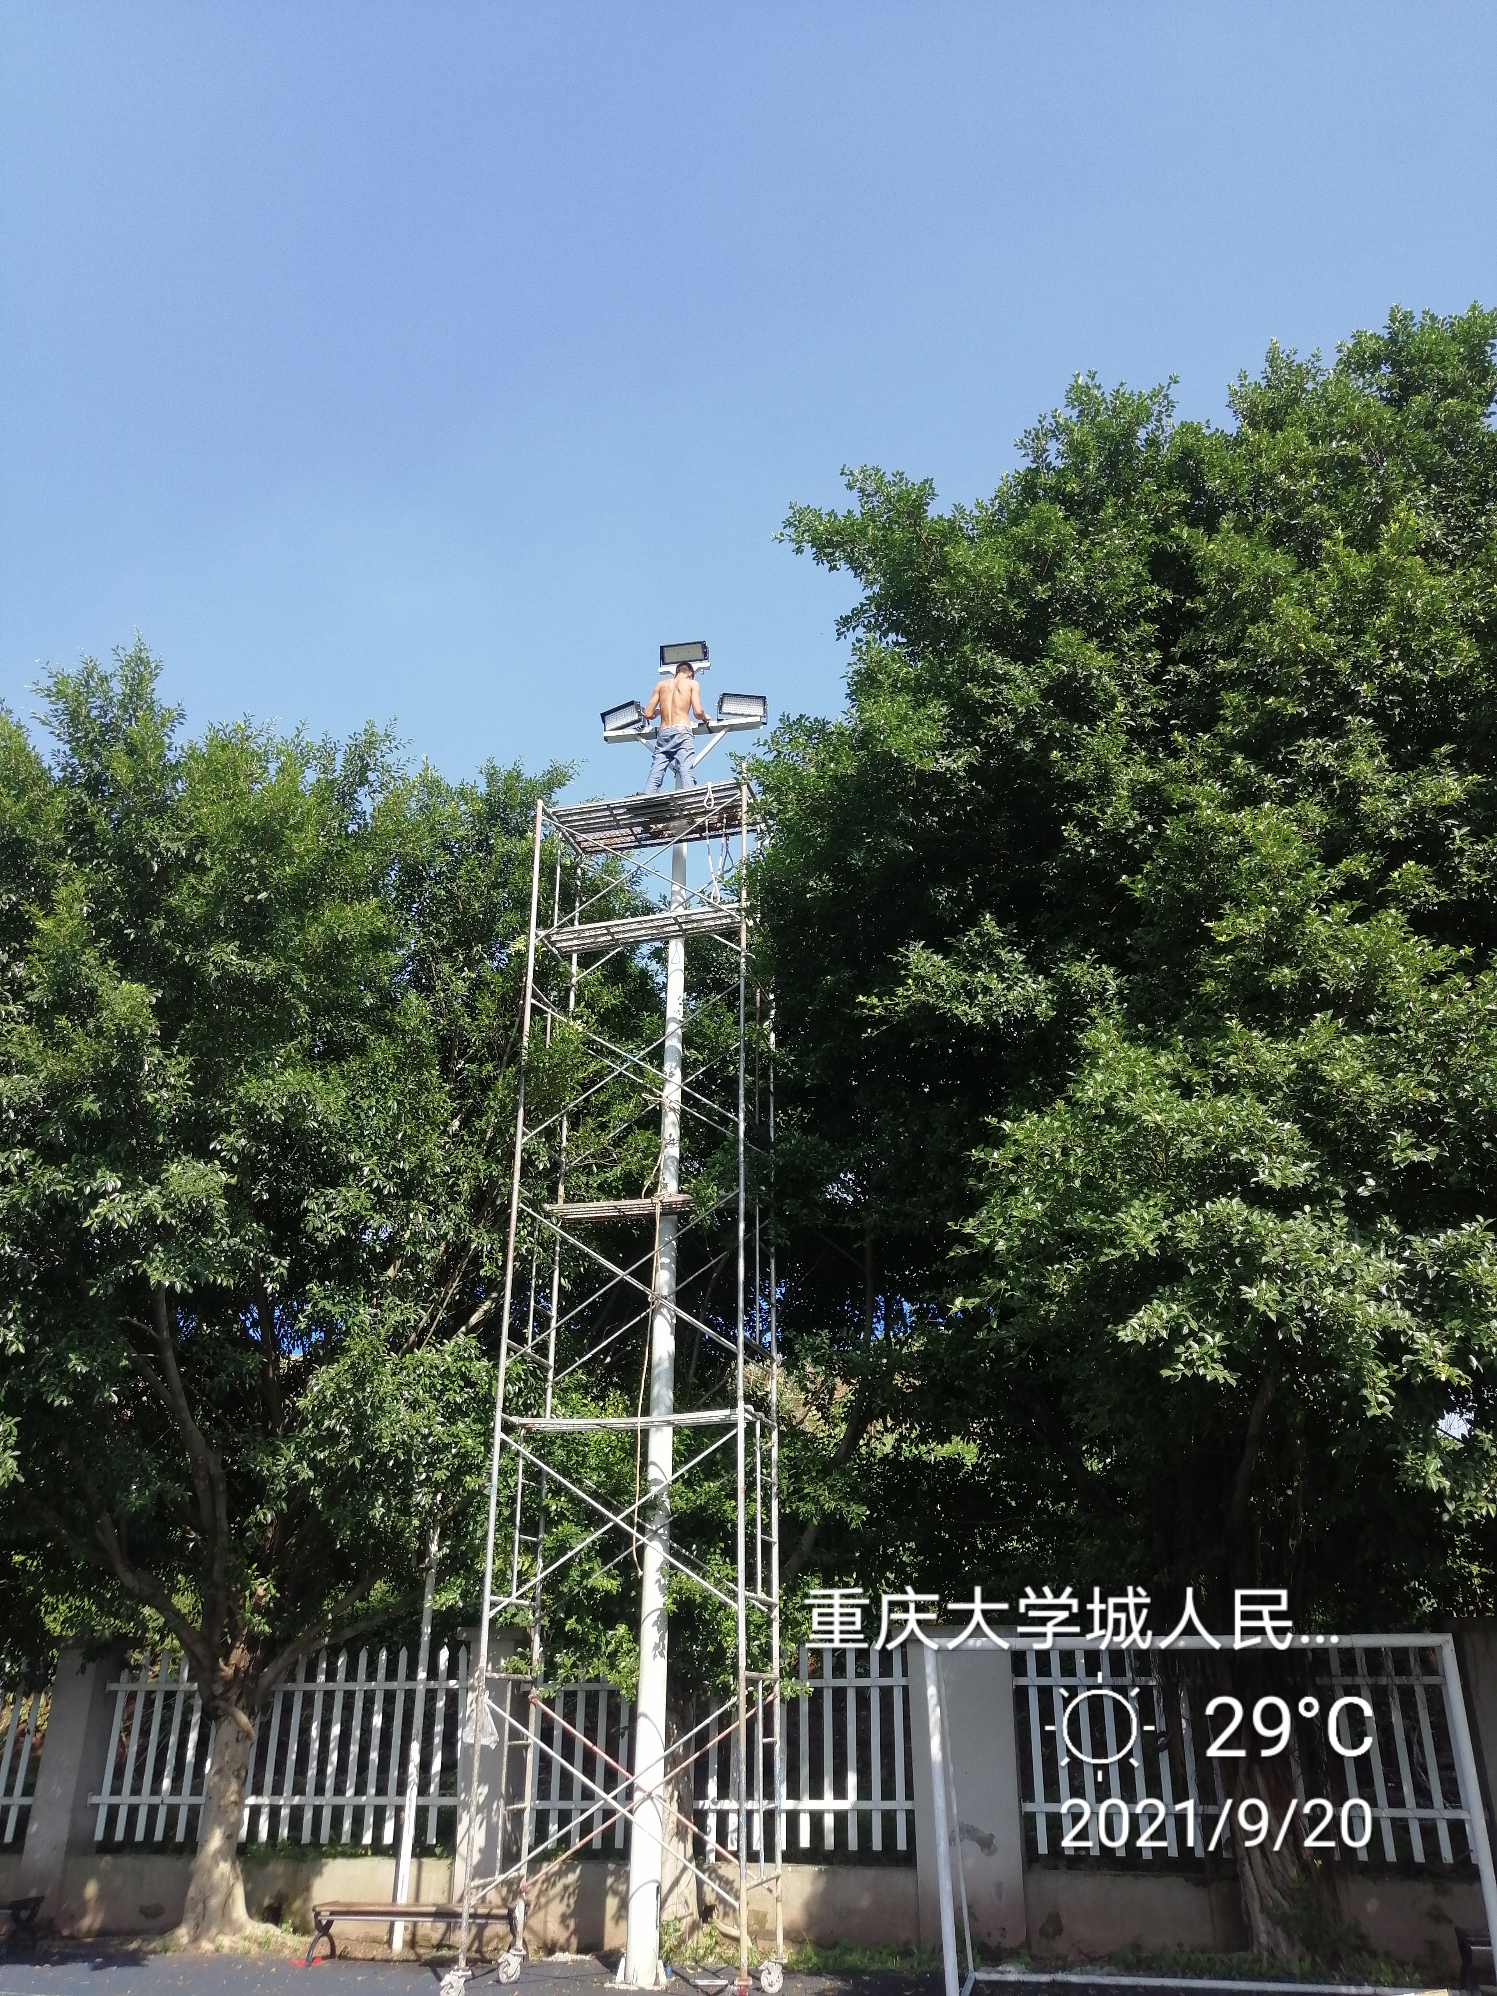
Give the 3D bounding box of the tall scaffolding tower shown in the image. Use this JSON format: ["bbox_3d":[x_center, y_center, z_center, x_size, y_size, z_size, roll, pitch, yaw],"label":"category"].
[{"bbox_3d":[-0.788,2.360,11.667,1.880,8.740,1.000,-6,-26,14],"label":"tall scaffolding tower"}]

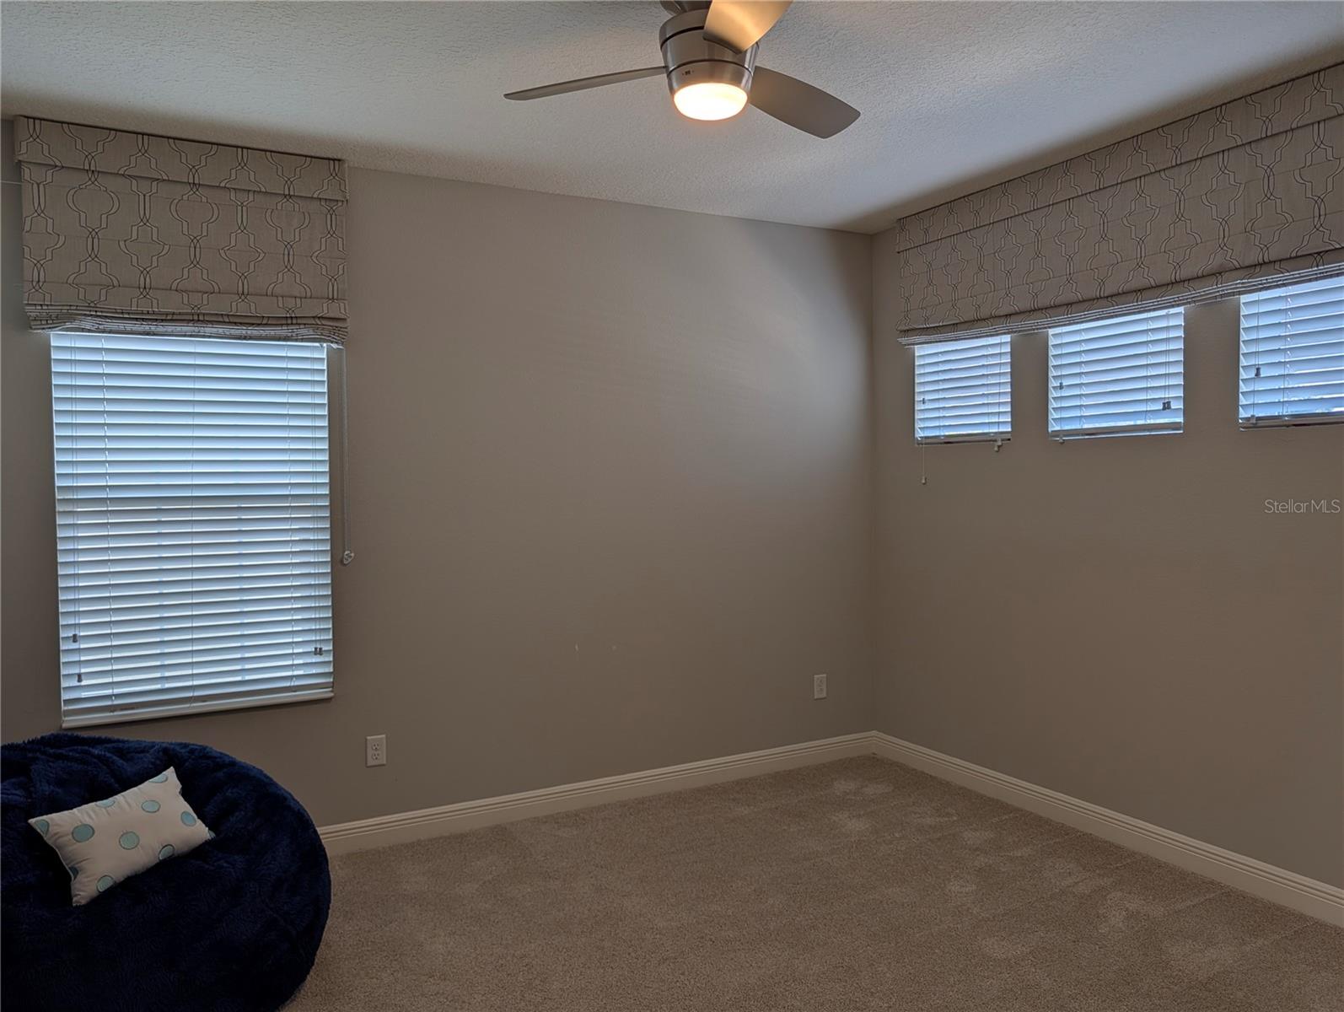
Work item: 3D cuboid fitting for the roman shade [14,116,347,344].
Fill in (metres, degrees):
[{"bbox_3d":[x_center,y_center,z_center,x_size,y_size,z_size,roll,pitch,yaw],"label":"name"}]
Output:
[{"bbox_3d":[-1.711,-0.946,3.350,1.036,0.697,0.090,-2,2,-28],"label":"roman shade"}]

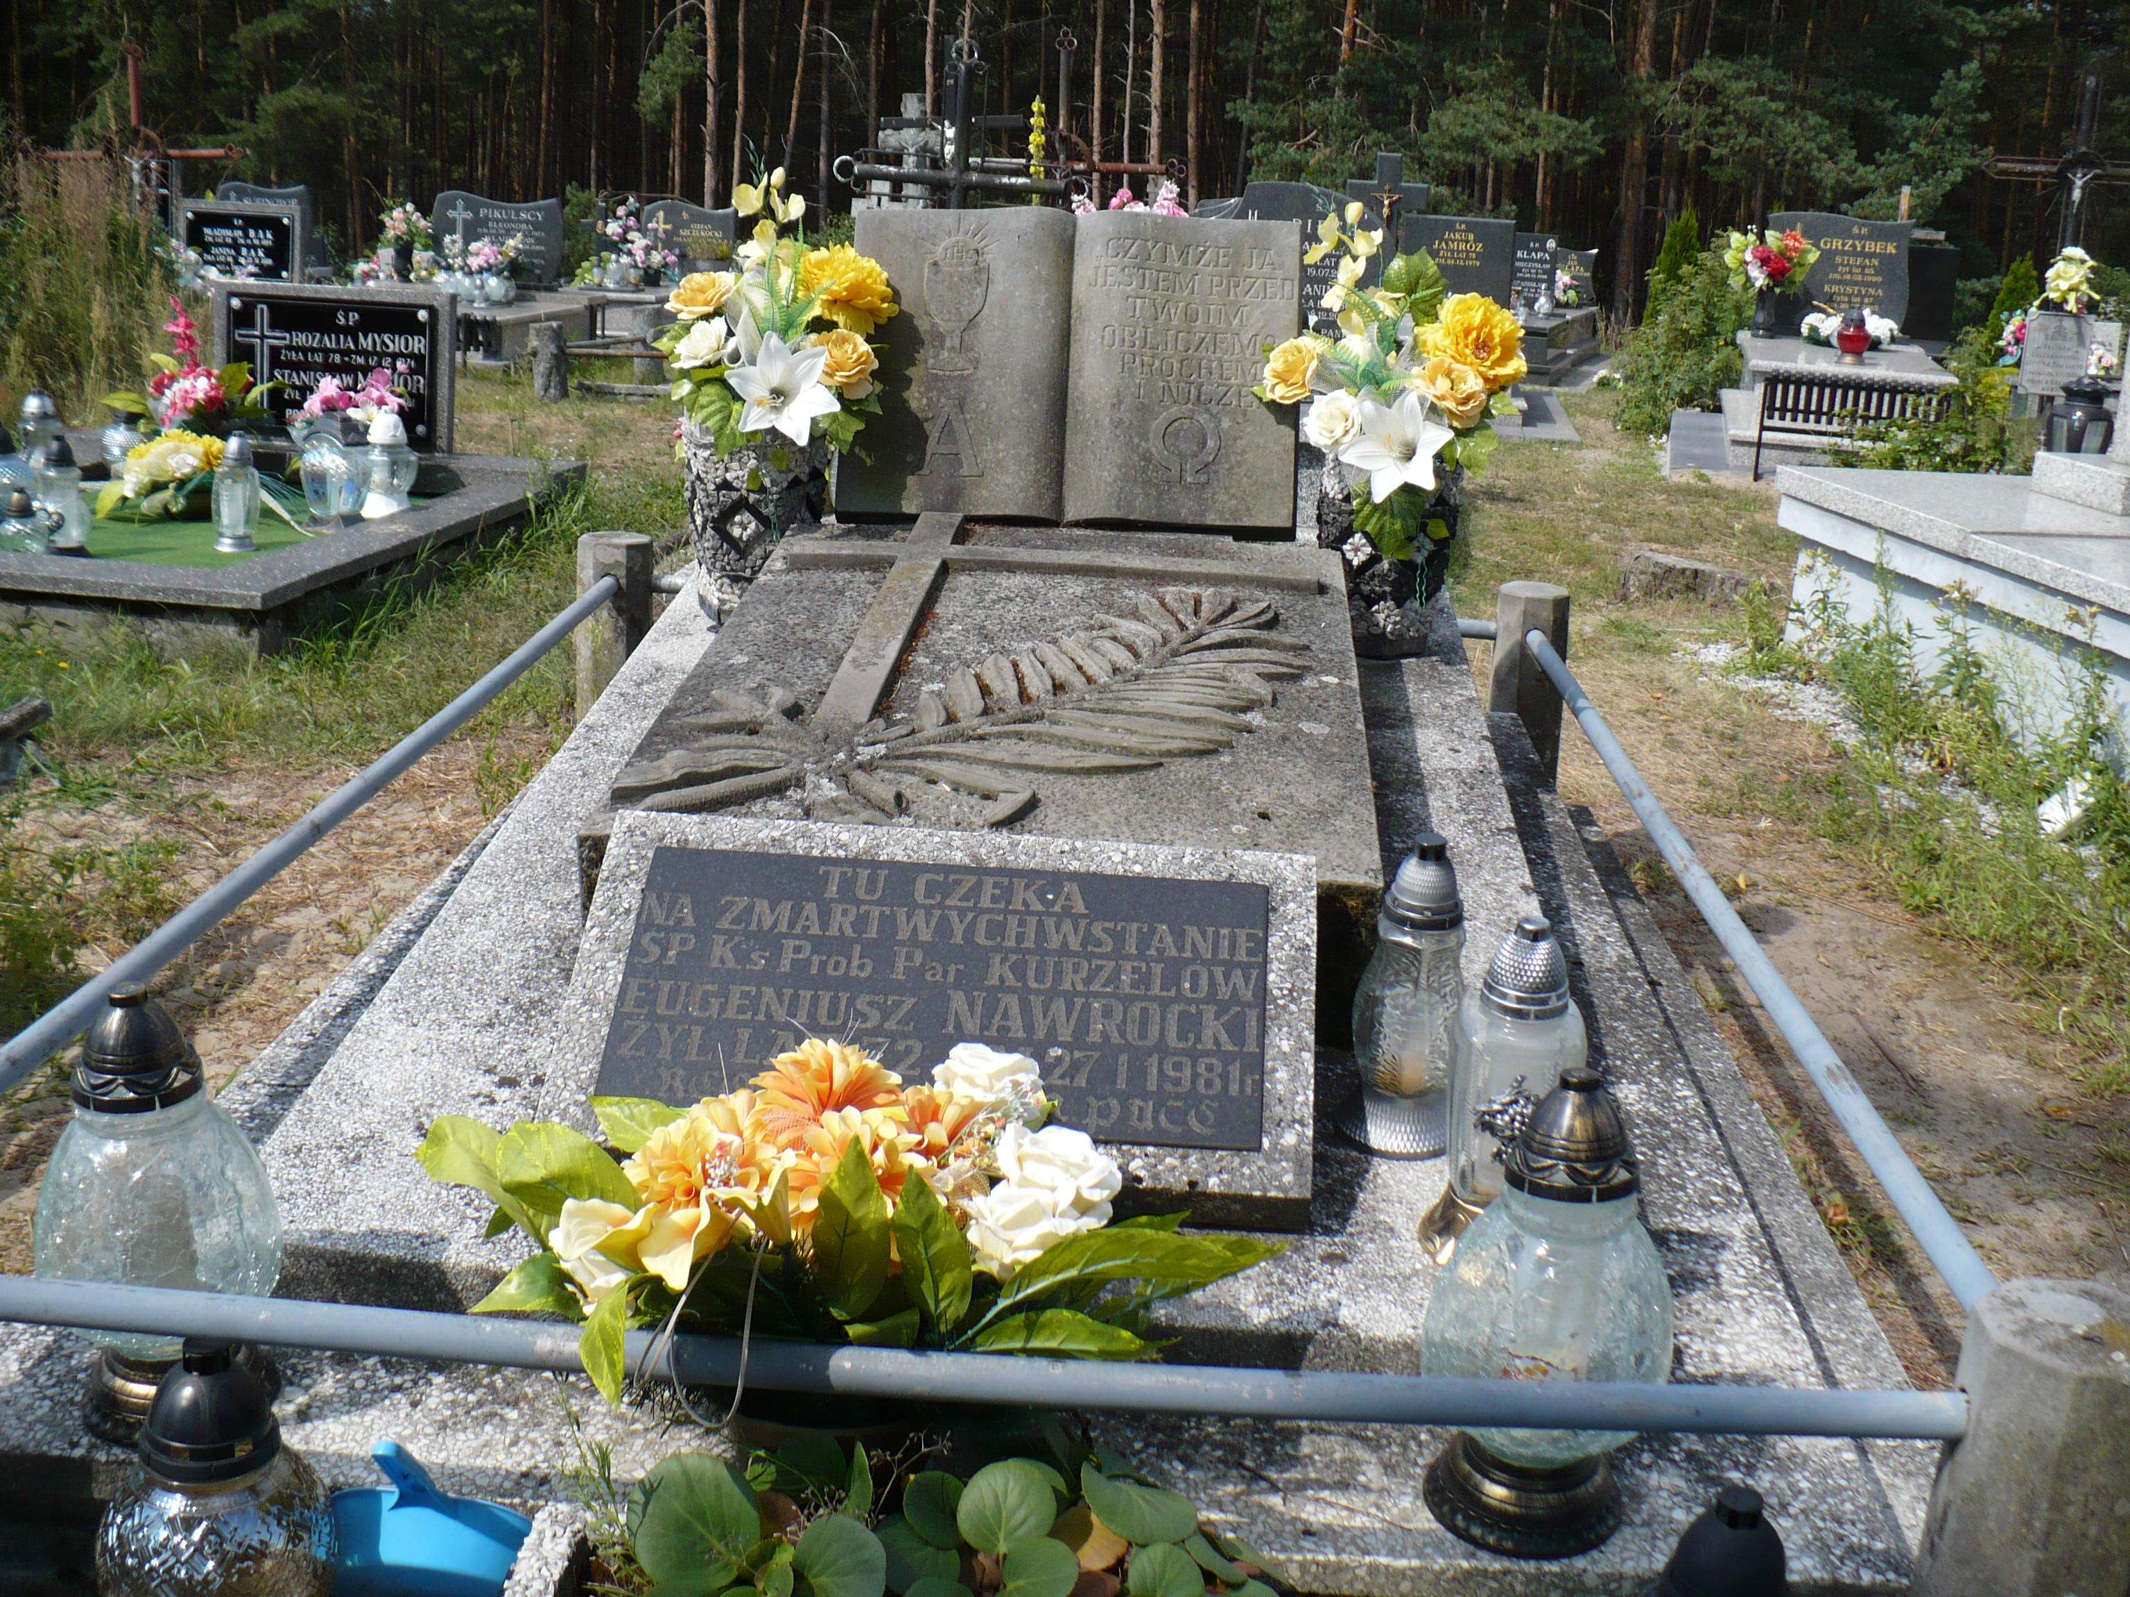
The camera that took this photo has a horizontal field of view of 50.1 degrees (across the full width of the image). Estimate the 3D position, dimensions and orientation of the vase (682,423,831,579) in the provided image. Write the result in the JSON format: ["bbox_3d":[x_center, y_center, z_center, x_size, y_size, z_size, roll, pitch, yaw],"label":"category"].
[{"bbox_3d":[-0.473,-0.423,3.477,0.219,0.297,0.219,3,17,3],"label":"vase"}]

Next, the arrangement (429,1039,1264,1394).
[{"bbox_3d":[-0.160,0.315,1.700,0.590,0.235,0.330,3,17,3],"label":"arrangement"}]

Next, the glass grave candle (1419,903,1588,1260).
[{"bbox_3d":[0.374,0.245,1.947,0.115,0.299,0.115,3,17,3],"label":"glass grave candle"}]

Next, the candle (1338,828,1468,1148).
[{"bbox_3d":[0.311,0.167,2.036,0.115,0.285,0.115,3,20,3],"label":"candle"}]

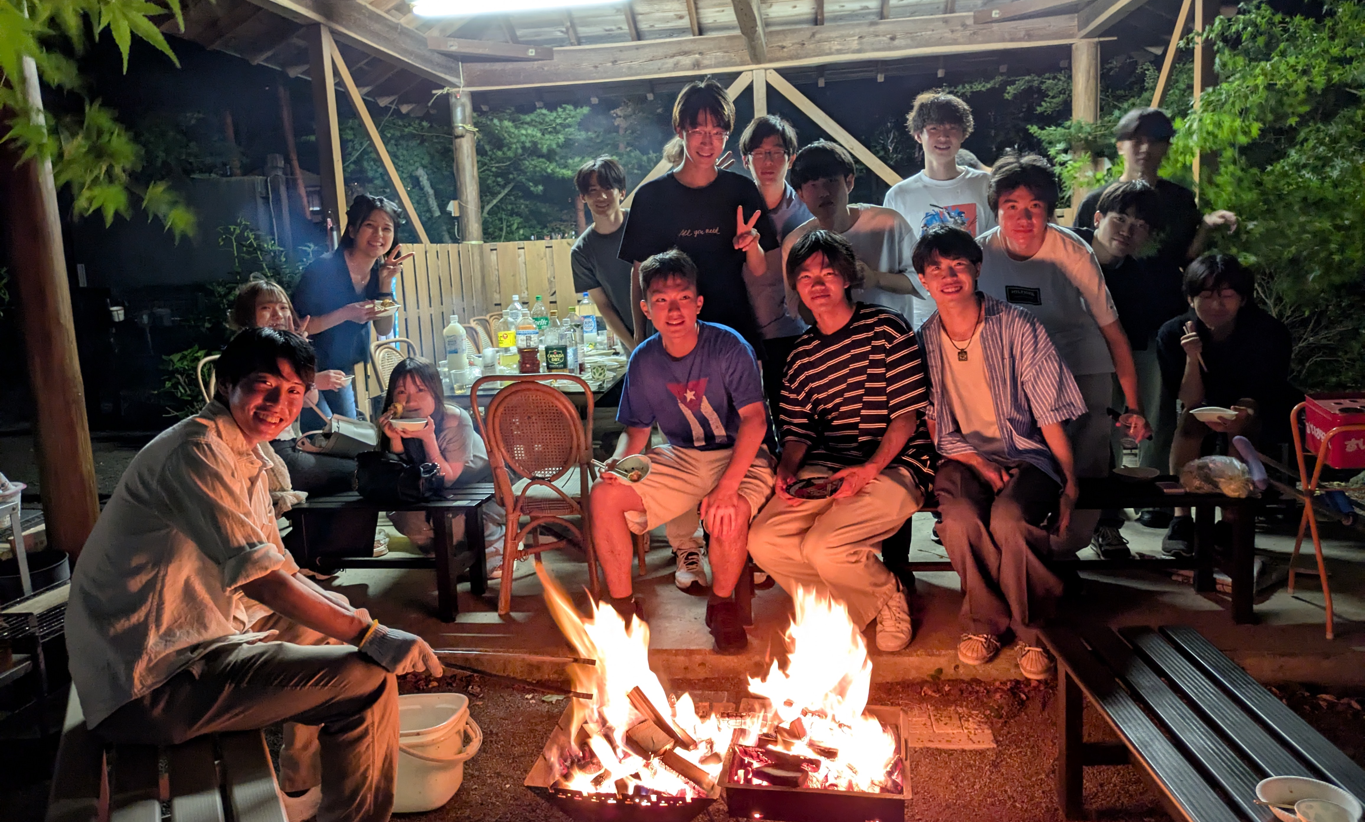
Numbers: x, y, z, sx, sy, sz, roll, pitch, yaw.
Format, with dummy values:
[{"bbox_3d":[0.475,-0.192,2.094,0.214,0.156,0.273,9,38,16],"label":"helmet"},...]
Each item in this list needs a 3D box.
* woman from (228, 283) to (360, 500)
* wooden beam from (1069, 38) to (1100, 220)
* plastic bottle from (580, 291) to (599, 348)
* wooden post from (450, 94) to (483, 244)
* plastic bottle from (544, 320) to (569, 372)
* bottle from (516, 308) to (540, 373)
[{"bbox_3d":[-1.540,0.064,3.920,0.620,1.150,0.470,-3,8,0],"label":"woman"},{"bbox_3d":[2.735,-1.214,6.724,0.162,2.500,0.162,-2,8,7],"label":"wooden beam"},{"bbox_3d":[-0.509,-0.489,5.350,0.091,0.308,0.091,-4,8,-5],"label":"plastic bottle"},{"bbox_3d":[-1.554,-1.084,7.374,0.162,2.500,0.162,-2,8,7],"label":"wooden post"},{"bbox_3d":[-0.579,-0.304,4.500,0.094,0.300,0.094,-4,8,-7],"label":"plastic bottle"},{"bbox_3d":[-0.721,-0.313,4.600,0.102,0.308,0.095,-4,8,-9],"label":"bottle"}]

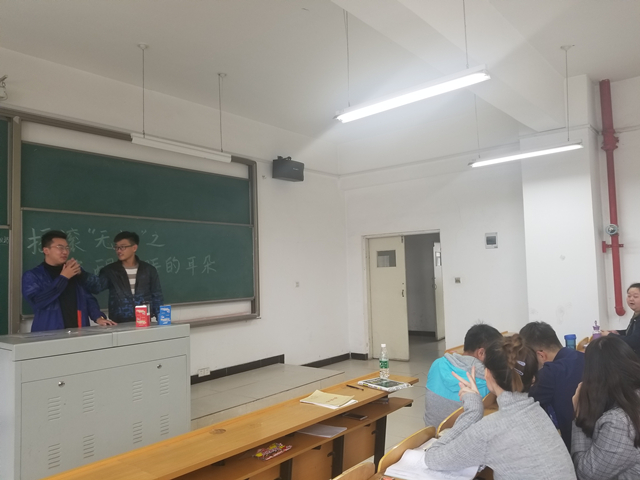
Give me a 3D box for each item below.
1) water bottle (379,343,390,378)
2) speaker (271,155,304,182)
[{"bbox_3d":[0.422,0.790,3.137,0.064,0.232,0.064,-1,-4,0],"label":"water bottle"},{"bbox_3d":[-0.498,-0.996,6.954,0.490,0.255,0.260,1,3,-35],"label":"speaker"}]

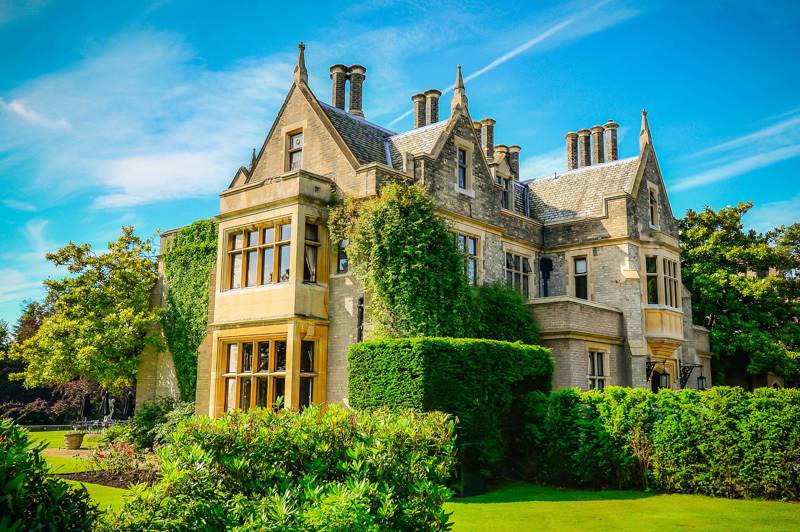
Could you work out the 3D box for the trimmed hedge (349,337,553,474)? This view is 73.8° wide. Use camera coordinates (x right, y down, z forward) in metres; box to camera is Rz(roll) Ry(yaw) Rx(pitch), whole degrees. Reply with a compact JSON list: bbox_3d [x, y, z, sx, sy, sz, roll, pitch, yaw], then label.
[{"bbox_3d":[1.025,2.595,9.906,3.461,2.233,1.987,11,-15,-40],"label":"trimmed hedge"}]

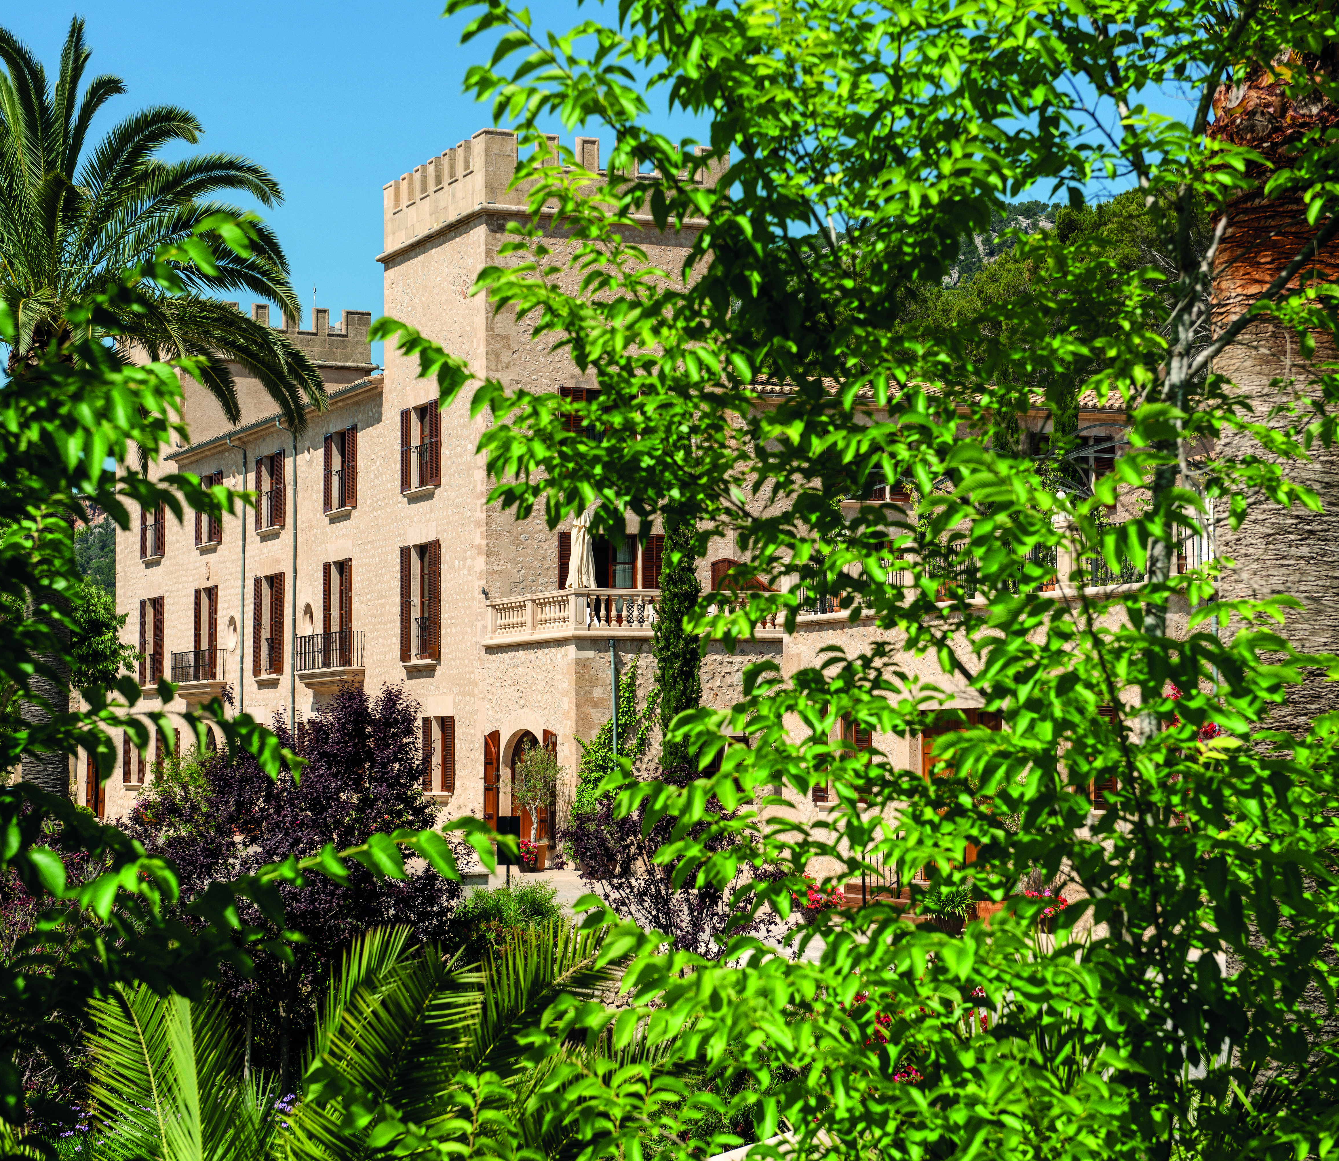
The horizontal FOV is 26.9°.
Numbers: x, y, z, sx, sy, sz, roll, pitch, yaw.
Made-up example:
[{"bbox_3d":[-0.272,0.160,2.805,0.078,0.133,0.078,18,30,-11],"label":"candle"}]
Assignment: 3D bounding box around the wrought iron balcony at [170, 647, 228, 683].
[{"bbox_3d":[-13.923,2.553,83.023,0.543,0.951,4.015,2,-4,-25],"label":"wrought iron balcony"}]

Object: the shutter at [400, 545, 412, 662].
[{"bbox_3d":[-6.333,0.564,67.451,0.060,2.781,0.620,2,-4,-25],"label":"shutter"}]

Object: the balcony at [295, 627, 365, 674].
[{"bbox_3d":[-8.719,1.831,71.994,0.532,0.951,4.004,2,-4,-25],"label":"balcony"}]

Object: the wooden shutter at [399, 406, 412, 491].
[{"bbox_3d":[-6.359,-3.142,67.736,0.060,1.997,0.620,2,-4,-25],"label":"wooden shutter"}]

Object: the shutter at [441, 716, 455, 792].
[{"bbox_3d":[-5.079,4.021,64.568,0.060,1.798,0.500,2,-4,-25],"label":"shutter"}]

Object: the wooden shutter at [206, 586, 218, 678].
[{"bbox_3d":[-13.421,1.547,82.466,0.080,2.781,0.420,2,-4,-25],"label":"wooden shutter"}]

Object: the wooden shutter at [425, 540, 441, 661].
[{"bbox_3d":[-5.517,0.451,65.721,0.060,2.781,0.620,2,-4,-25],"label":"wooden shutter"}]

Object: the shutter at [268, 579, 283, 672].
[{"bbox_3d":[-10.668,1.166,76.648,0.060,2.781,0.620,2,-4,-25],"label":"shutter"}]

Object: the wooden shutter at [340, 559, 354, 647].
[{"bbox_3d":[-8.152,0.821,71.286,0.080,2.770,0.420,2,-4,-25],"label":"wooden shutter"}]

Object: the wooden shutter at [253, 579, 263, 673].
[{"bbox_3d":[-11.510,1.283,78.434,0.060,2.781,0.620,2,-4,-25],"label":"wooden shutter"}]

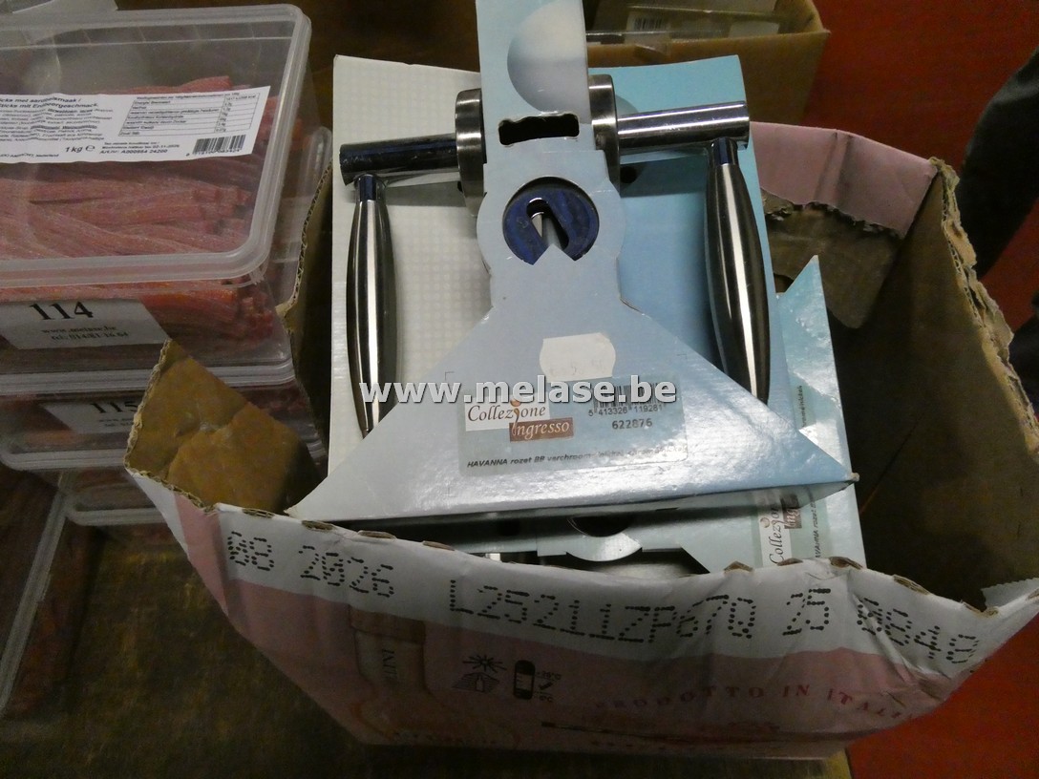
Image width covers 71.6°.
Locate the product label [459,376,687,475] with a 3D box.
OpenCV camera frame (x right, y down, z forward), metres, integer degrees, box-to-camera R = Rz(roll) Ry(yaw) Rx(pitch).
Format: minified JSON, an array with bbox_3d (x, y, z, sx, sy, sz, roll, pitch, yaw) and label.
[{"bbox_3d":[0.018,0.012,0.251,0.078,0.001,0.031,-4,76,3],"label":"product label"}]

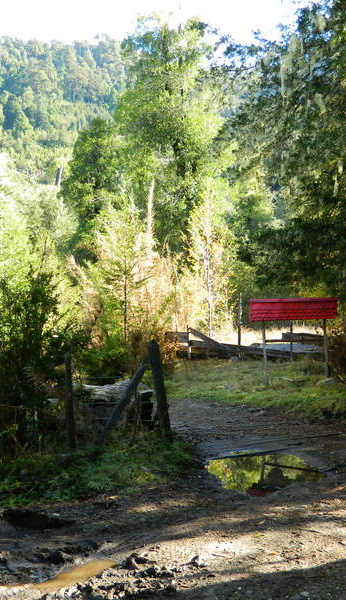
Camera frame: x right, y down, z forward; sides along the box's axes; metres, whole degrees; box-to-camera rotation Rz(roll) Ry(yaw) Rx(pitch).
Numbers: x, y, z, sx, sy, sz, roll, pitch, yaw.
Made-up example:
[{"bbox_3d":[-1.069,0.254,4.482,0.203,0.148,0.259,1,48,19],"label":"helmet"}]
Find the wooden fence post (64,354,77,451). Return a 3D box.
[{"bbox_3d":[-1.480,1.469,8.342,0.115,1.391,0.115,-4,-3,0],"label":"wooden fence post"}]

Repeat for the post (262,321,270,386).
[{"bbox_3d":[2.399,1.391,15.051,0.130,1.715,0.130,-3,-3,0],"label":"post"}]

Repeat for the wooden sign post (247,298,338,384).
[{"bbox_3d":[3.287,1.093,15.569,2.400,2.299,0.750,0,-4,-12],"label":"wooden sign post"}]

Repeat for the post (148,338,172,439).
[{"bbox_3d":[-0.200,1.401,9.046,0.170,1.545,0.170,-8,-3,0],"label":"post"}]

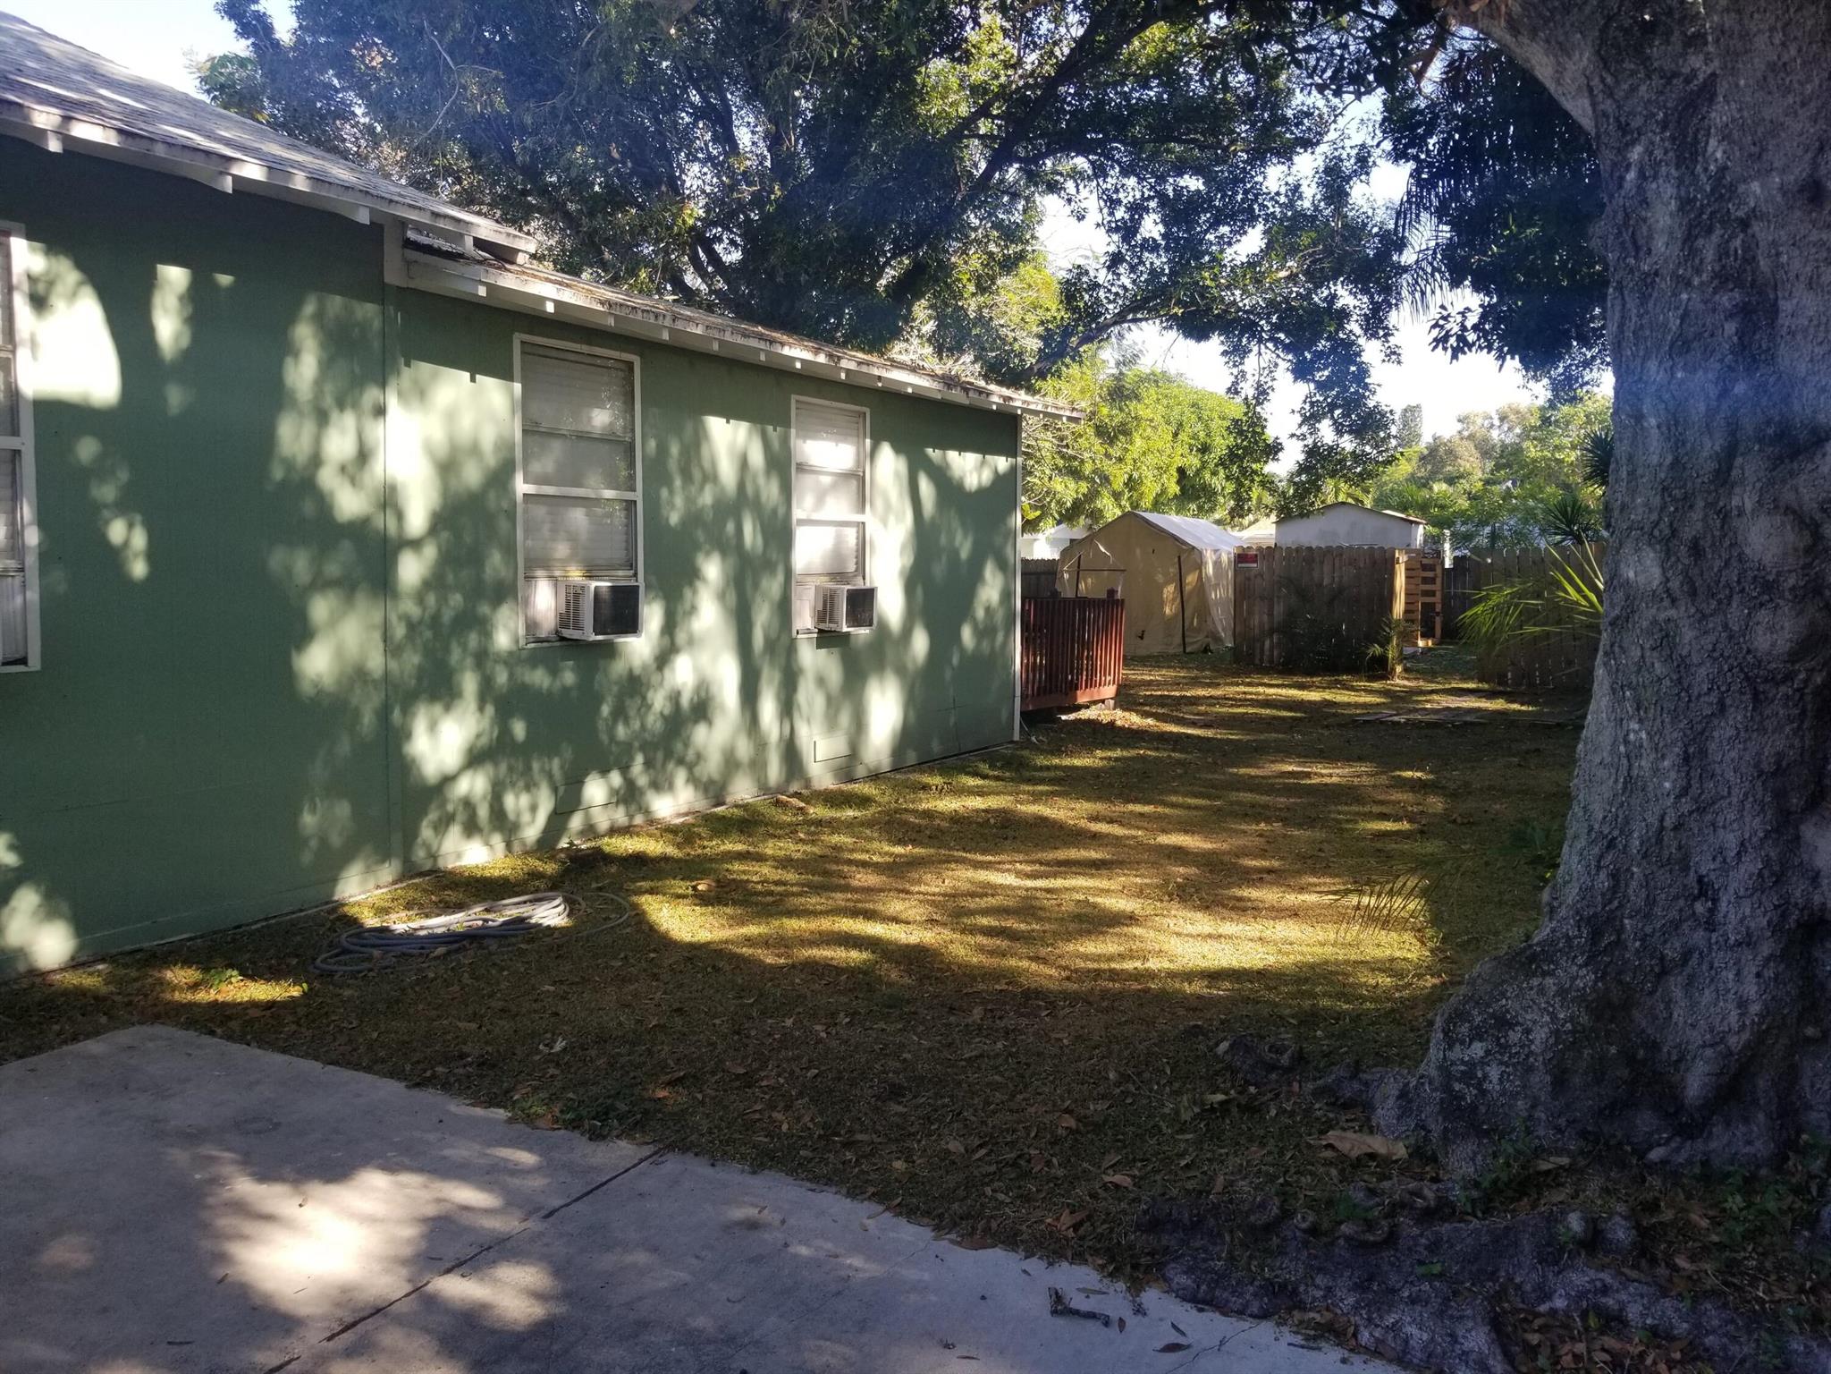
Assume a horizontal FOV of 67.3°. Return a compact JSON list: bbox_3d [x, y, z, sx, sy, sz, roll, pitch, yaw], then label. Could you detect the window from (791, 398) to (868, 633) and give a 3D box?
[{"bbox_3d":[-0.589,-1.159,9.599,0.110,1.610,0.945,2,4,31],"label":"window"}]

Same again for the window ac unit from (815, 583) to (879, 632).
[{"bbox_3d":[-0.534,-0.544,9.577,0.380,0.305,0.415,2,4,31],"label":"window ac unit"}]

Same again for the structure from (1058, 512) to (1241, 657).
[{"bbox_3d":[4.539,-1.839,24.756,2.750,2.450,3.100,3,4,34],"label":"structure"}]

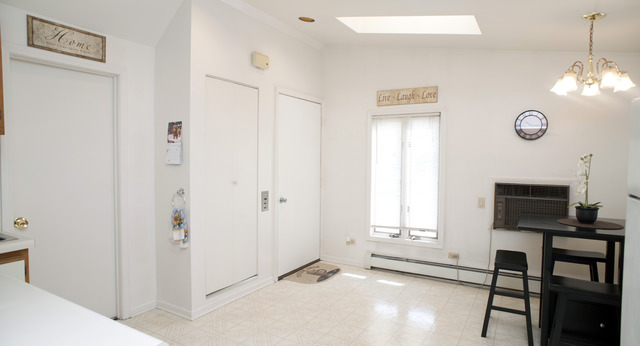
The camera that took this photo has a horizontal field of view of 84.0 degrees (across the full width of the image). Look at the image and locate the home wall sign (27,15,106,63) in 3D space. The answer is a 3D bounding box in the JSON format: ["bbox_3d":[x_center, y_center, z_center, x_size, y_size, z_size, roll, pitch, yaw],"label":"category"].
[{"bbox_3d":[-1.780,-0.943,2.540,0.025,0.201,0.501,2,3,30],"label":"home wall sign"}]

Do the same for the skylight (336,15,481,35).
[{"bbox_3d":[0.820,-1.410,3.330,1.255,0.100,0.502,13,8,29],"label":"skylight"}]

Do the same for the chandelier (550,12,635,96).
[{"bbox_3d":[1.889,-0.832,2.481,0.490,0.550,0.490,2,3,30],"label":"chandelier"}]

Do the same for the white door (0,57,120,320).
[{"bbox_3d":[-1.866,0.224,2.645,0.060,2.000,0.700,2,2,30],"label":"white door"}]

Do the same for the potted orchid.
[{"bbox_3d":[2.081,0.116,2.778,0.230,0.540,0.190,2,2,30],"label":"potted orchid"}]

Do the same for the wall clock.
[{"bbox_3d":[2.098,-0.472,3.523,0.290,0.290,0.040,2,2,30],"label":"wall clock"}]

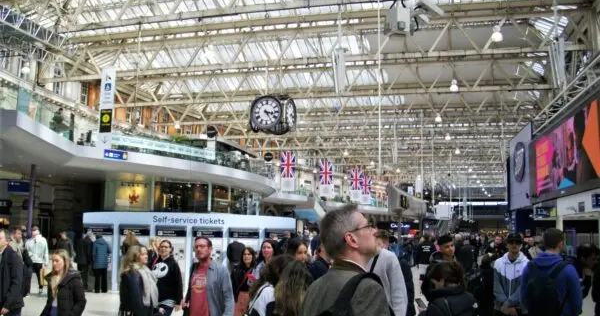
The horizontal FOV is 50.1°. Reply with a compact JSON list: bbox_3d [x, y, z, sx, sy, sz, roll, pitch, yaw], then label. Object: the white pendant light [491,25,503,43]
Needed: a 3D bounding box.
[{"bbox_3d":[8.273,-5.200,27.000,0.460,0.720,0.460,1,-7,0],"label":"white pendant light"}]

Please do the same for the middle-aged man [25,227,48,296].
[{"bbox_3d":[-7.369,2.904,18.081,0.600,1.800,0.500,3,-7,-18],"label":"middle-aged man"}]

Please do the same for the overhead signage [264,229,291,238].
[{"bbox_3d":[-0.596,2.209,18.640,0.860,0.220,0.080,2,-7,-5],"label":"overhead signage"}]

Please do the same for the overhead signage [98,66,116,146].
[{"bbox_3d":[-8.705,-2.374,29.000,0.630,3.600,0.120,2,-7,-5],"label":"overhead signage"}]

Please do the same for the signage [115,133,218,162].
[{"bbox_3d":[-8.686,-0.625,42.863,0.120,0.620,9.740,-3,-8,32],"label":"signage"}]

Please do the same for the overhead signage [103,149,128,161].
[{"bbox_3d":[-11.139,-0.177,39.030,0.150,0.520,1.720,-4,-9,37],"label":"overhead signage"}]

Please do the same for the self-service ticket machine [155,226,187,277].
[{"bbox_3d":[-3.926,3.047,19.694,0.980,1.940,0.700,0,-7,5],"label":"self-service ticket machine"}]

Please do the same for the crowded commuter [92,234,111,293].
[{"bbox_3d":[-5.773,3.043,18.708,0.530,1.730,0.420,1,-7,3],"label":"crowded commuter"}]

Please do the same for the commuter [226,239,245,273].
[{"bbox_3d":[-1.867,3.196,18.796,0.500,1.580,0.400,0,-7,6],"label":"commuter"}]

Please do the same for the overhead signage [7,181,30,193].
[{"bbox_3d":[-12.684,1.334,29.000,1.080,0.520,0.120,2,-7,-9],"label":"overhead signage"}]

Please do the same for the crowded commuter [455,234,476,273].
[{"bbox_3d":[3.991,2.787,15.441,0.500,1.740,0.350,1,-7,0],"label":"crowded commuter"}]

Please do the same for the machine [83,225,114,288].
[{"bbox_3d":[-6.068,2.998,19.594,0.980,1.940,0.700,0,-7,5],"label":"machine"}]

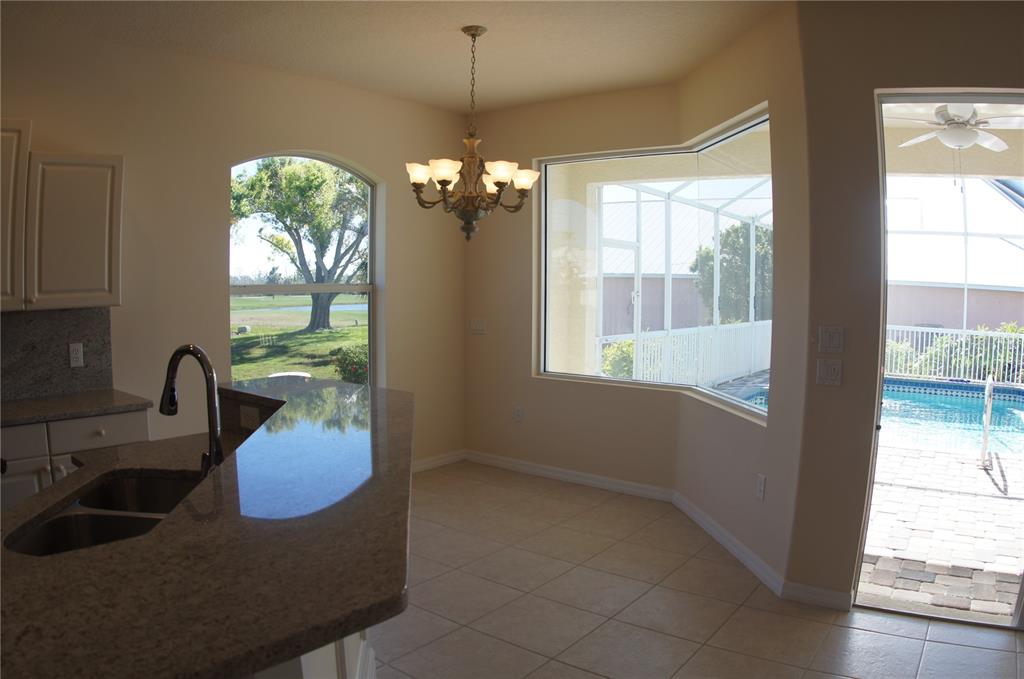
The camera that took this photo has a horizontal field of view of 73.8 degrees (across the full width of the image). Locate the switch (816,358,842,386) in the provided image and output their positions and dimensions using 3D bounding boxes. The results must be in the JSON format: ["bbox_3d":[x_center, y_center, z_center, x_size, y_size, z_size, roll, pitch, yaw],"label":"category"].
[{"bbox_3d":[1.393,0.145,2.990,0.115,0.119,0.010,4,5,38],"label":"switch"}]

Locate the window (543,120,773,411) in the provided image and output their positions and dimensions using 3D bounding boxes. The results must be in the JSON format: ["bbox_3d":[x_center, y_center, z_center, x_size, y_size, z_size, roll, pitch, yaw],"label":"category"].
[{"bbox_3d":[1.000,-0.483,4.598,0.480,1.630,2.200,-2,5,-31],"label":"window"}]

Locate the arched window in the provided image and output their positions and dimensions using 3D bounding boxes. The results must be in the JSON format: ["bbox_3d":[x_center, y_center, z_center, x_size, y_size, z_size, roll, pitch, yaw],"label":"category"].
[{"bbox_3d":[-1.391,-0.414,4.650,0.110,1.680,1.230,4,5,38],"label":"arched window"}]

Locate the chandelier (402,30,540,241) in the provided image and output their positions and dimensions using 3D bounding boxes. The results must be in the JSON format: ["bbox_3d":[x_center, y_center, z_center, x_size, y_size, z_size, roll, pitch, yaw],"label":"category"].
[{"bbox_3d":[-0.231,-1.200,3.949,0.790,1.250,0.790,0,4,-4],"label":"chandelier"}]

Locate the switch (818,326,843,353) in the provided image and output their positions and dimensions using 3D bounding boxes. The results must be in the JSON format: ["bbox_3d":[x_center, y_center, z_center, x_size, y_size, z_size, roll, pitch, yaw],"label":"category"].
[{"bbox_3d":[1.397,0.000,2.980,0.115,0.117,0.010,4,5,38],"label":"switch"}]

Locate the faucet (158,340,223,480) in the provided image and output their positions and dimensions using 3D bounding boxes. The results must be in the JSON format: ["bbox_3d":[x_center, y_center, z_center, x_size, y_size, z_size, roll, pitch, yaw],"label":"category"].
[{"bbox_3d":[-0.840,0.201,1.780,0.175,0.385,0.085,0,4,-3],"label":"faucet"}]

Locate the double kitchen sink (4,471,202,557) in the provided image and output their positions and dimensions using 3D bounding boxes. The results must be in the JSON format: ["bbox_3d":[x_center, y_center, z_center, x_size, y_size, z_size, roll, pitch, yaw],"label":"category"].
[{"bbox_3d":[-0.921,0.505,1.672,0.420,0.210,0.680,0,4,-7],"label":"double kitchen sink"}]

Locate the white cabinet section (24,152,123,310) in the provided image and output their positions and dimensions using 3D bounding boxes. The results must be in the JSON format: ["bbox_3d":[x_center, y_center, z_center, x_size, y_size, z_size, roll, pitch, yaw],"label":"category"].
[{"bbox_3d":[-2.155,-0.530,3.256,0.330,0.760,0.440,4,5,38],"label":"white cabinet section"}]

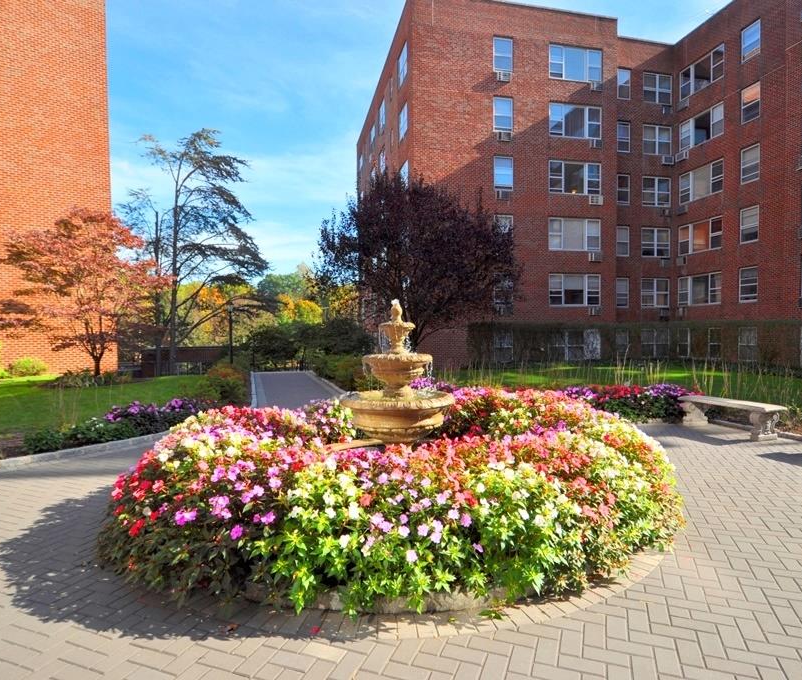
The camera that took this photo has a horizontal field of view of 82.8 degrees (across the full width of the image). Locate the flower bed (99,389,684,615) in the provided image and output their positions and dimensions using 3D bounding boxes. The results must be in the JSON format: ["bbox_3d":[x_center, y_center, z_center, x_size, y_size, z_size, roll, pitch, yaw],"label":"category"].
[{"bbox_3d":[-0.014,1.123,4.876,5.200,0.750,5.050,-1,1,0],"label":"flower bed"}]

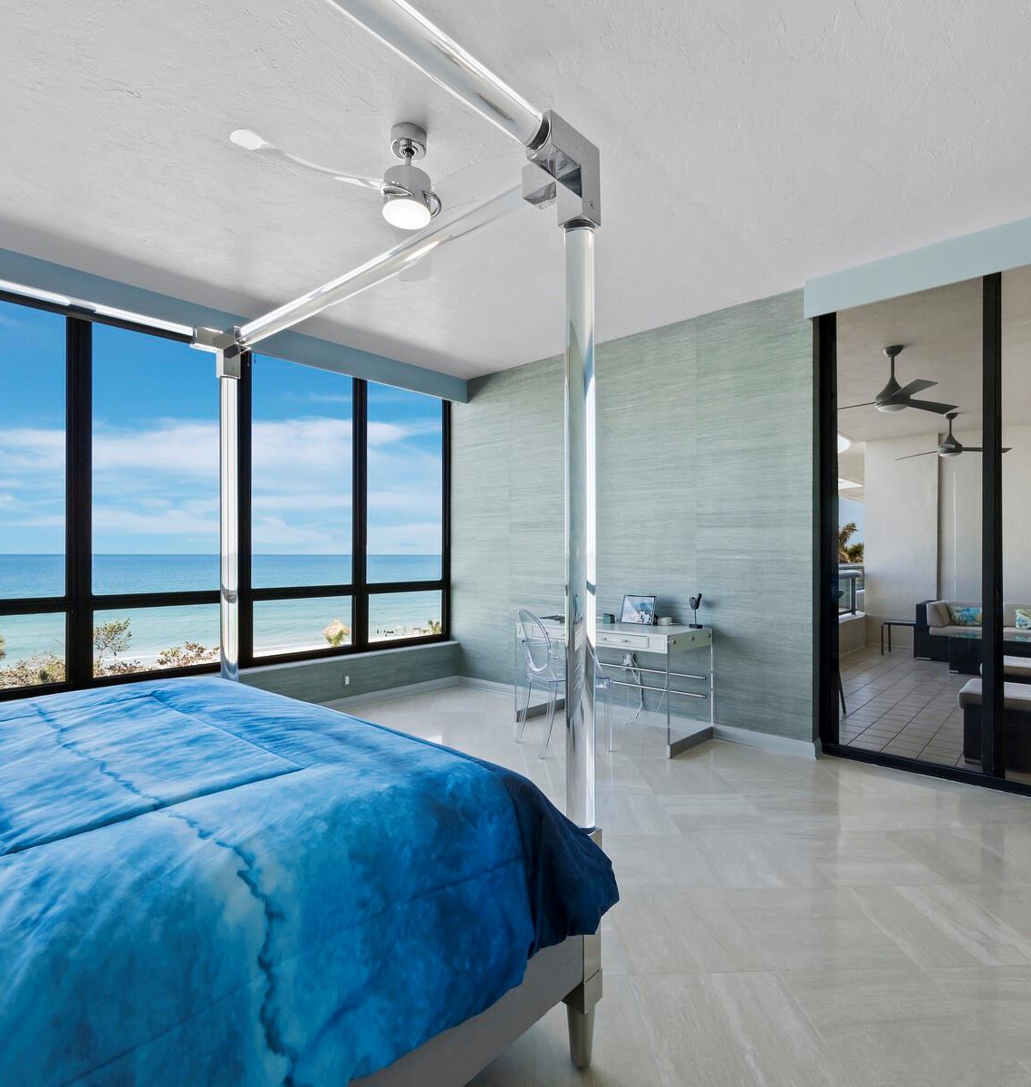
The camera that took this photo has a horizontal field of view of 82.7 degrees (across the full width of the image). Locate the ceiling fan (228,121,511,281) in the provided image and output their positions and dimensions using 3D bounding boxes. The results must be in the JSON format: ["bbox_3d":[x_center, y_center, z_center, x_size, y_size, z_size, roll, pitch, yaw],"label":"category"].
[{"bbox_3d":[-0.430,-1.543,2.525,1.270,0.340,1.200,0,-1,-6],"label":"ceiling fan"}]

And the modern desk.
[{"bbox_3d":[0.672,0.959,4.220,1.250,0.757,0.575,-1,-1,42],"label":"modern desk"}]

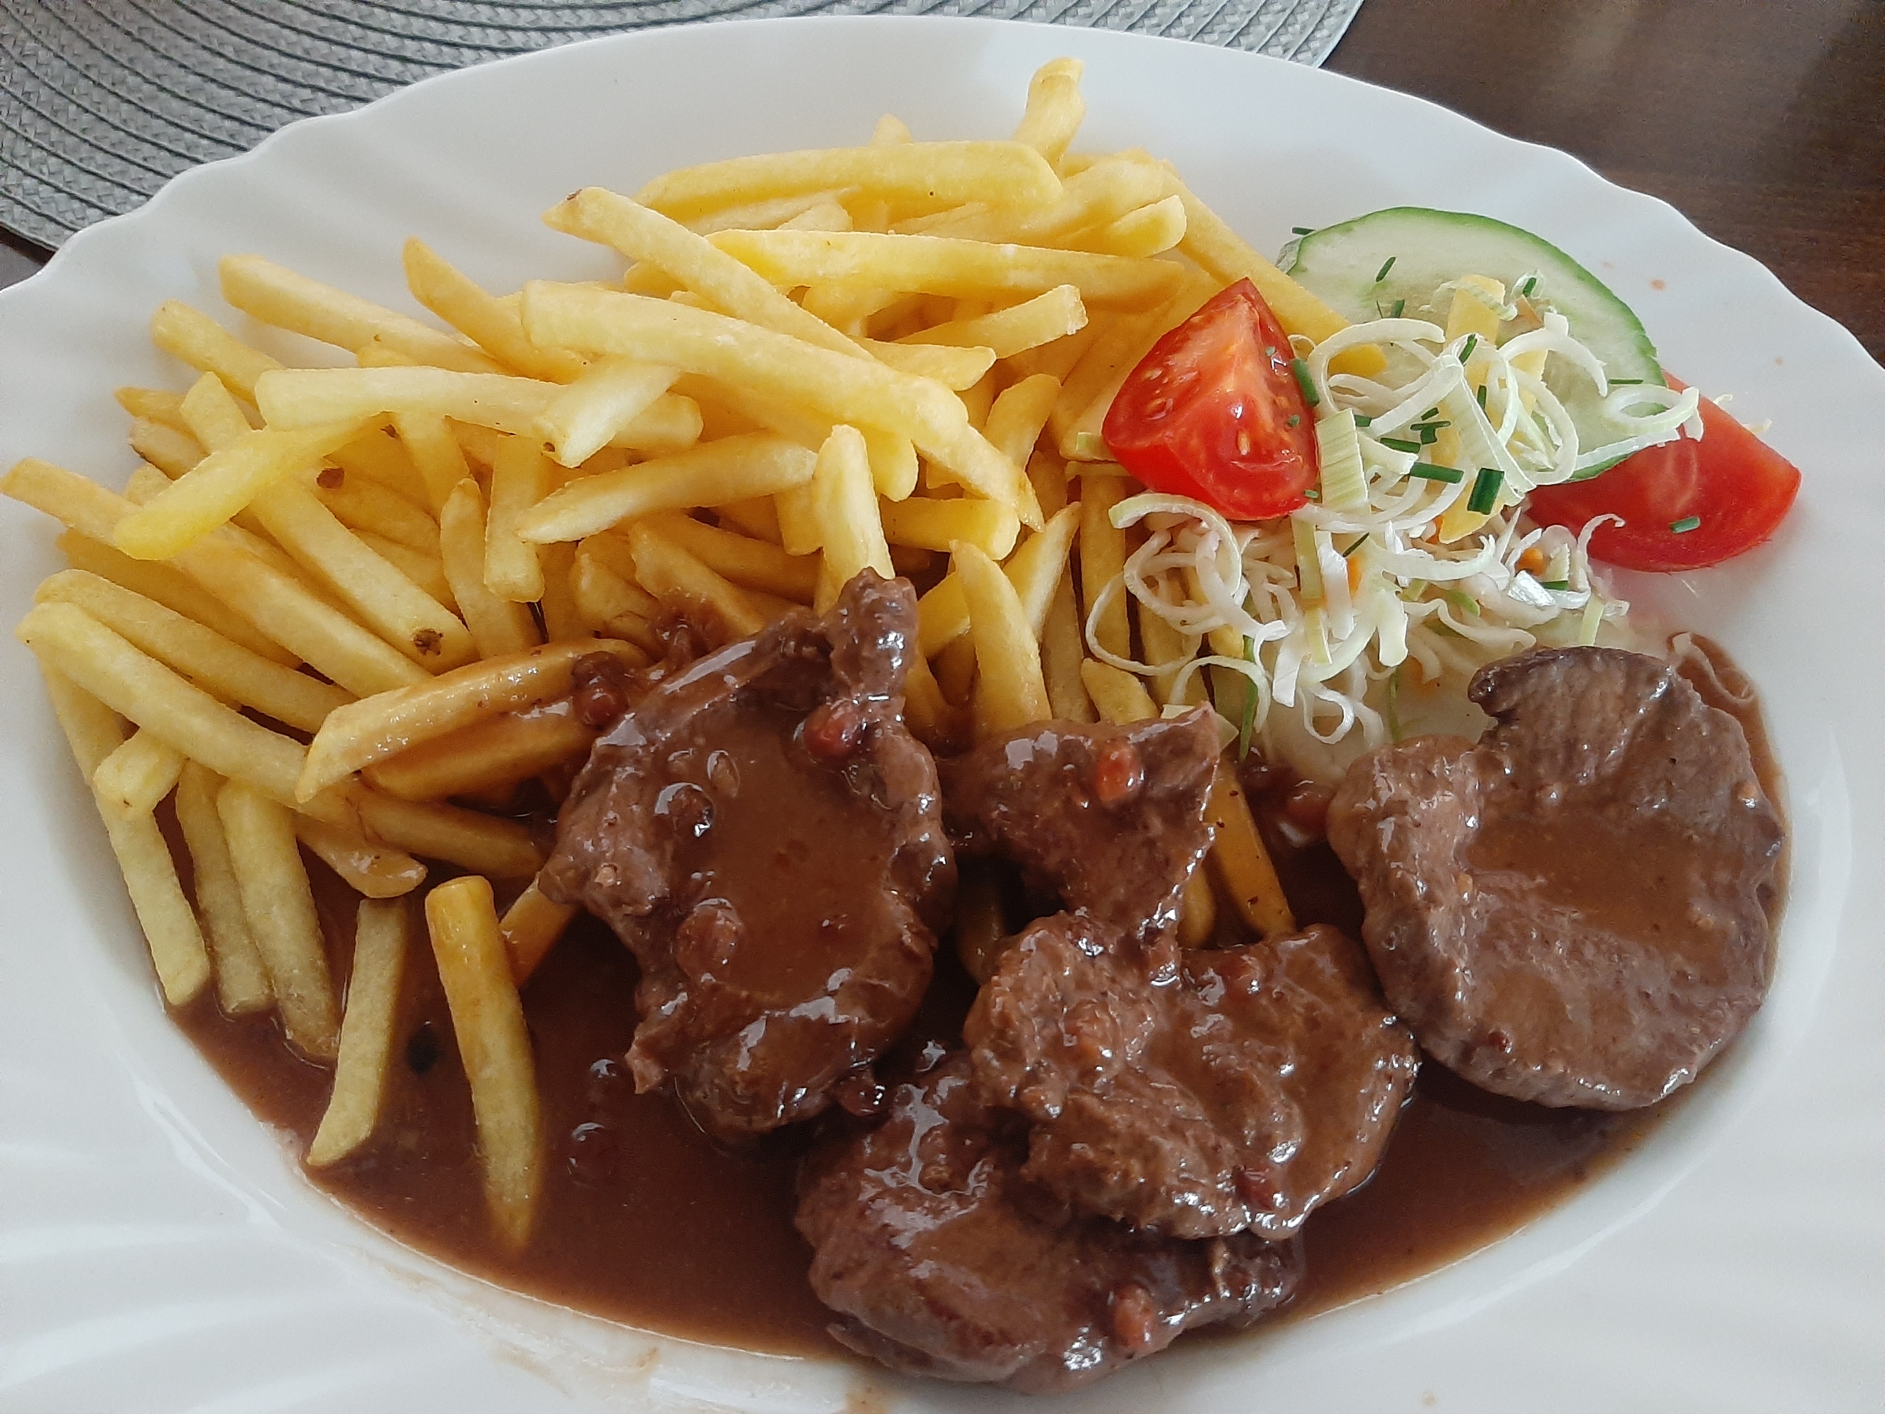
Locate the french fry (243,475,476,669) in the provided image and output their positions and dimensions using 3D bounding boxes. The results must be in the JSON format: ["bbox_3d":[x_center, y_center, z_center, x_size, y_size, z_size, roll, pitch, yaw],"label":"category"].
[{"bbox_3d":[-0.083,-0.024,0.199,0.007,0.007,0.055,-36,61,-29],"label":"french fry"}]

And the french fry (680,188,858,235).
[{"bbox_3d":[-0.027,-0.079,0.227,0.035,0.007,0.007,-13,67,-6],"label":"french fry"}]

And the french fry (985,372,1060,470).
[{"bbox_3d":[0.009,-0.037,0.209,0.008,0.007,0.024,25,80,9],"label":"french fry"}]

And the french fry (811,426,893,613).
[{"bbox_3d":[-0.012,-0.022,0.200,0.007,0.007,0.037,-5,71,-7],"label":"french fry"}]

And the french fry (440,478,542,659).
[{"bbox_3d":[-0.066,-0.018,0.207,0.007,0.007,0.030,-16,85,-8],"label":"french fry"}]

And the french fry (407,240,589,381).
[{"bbox_3d":[-0.073,-0.065,0.232,0.042,0.007,0.007,33,55,18],"label":"french fry"}]

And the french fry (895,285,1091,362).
[{"bbox_3d":[0.006,-0.056,0.213,0.030,0.007,0.007,-9,68,7],"label":"french fry"}]

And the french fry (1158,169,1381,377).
[{"bbox_3d":[0.054,-0.071,0.232,0.008,0.007,0.045,-41,78,-18],"label":"french fry"}]

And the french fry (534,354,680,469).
[{"bbox_3d":[-0.047,-0.049,0.216,0.008,0.007,0.036,20,42,15],"label":"french fry"}]

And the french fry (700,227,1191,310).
[{"bbox_3d":[0.000,-0.065,0.210,0.072,0.007,0.007,2,68,-5],"label":"french fry"}]

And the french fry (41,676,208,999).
[{"bbox_3d":[-0.112,0.015,0.193,0.007,0.007,0.050,-25,82,-12],"label":"french fry"}]

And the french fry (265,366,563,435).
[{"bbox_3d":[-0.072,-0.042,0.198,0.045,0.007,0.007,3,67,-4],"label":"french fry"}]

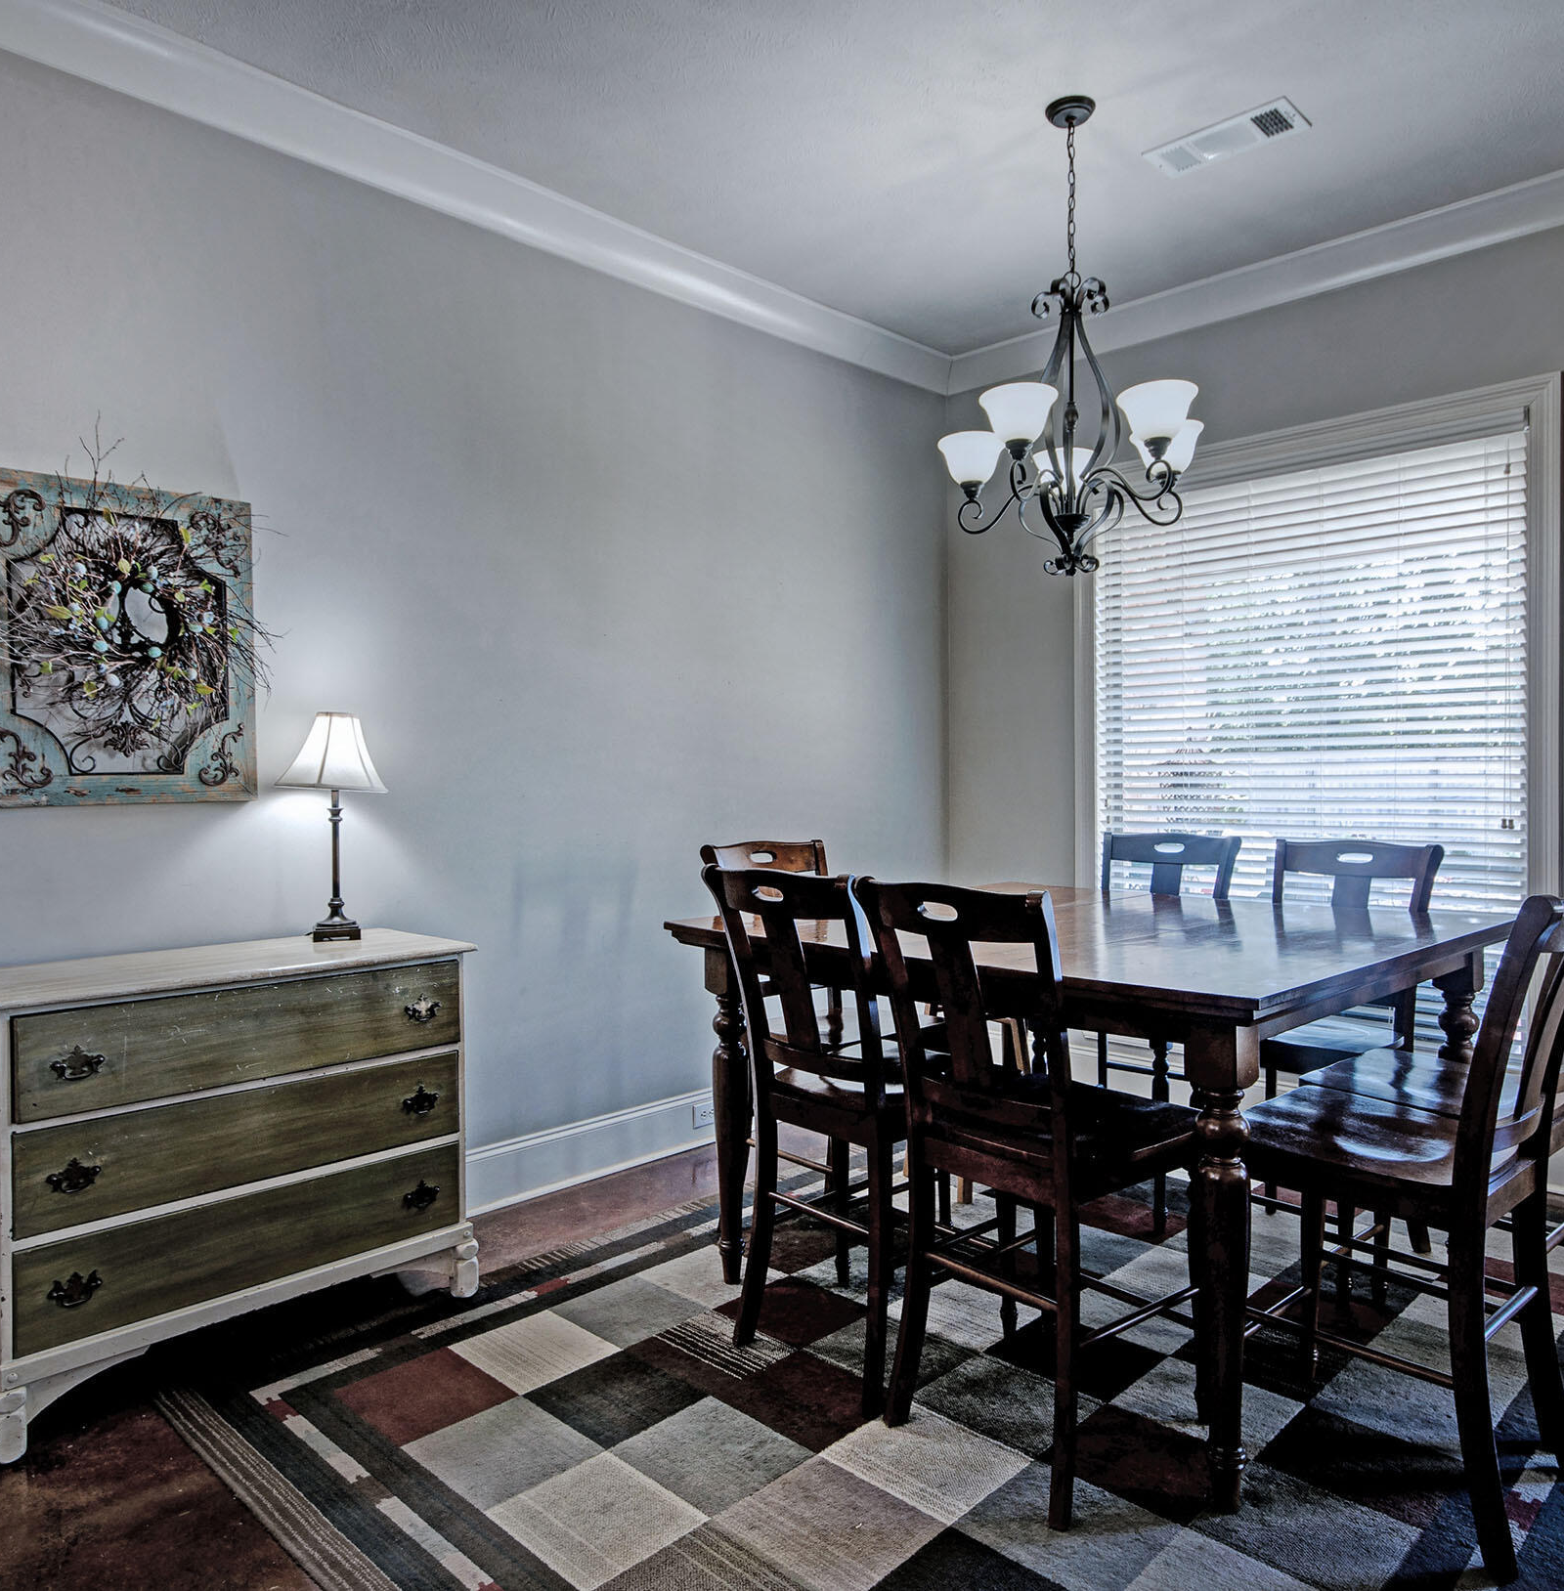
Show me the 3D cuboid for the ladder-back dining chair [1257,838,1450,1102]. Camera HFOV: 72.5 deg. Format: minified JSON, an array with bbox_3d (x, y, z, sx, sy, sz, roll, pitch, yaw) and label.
[{"bbox_3d":[1.481,0.710,2.954,0.550,1.090,0.450,-1,1,-44],"label":"ladder-back dining chair"}]

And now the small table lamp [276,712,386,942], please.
[{"bbox_3d":[-1.181,0.081,2.825,0.275,0.585,0.275,0,1,45],"label":"small table lamp"}]

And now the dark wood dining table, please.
[{"bbox_3d":[0.810,0.805,2.784,1.520,0.935,1.550,-1,1,-43],"label":"dark wood dining table"}]

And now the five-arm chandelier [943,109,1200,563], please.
[{"bbox_3d":[0.797,-1.253,2.933,0.710,1.240,0.710,0,1,45],"label":"five-arm chandelier"}]

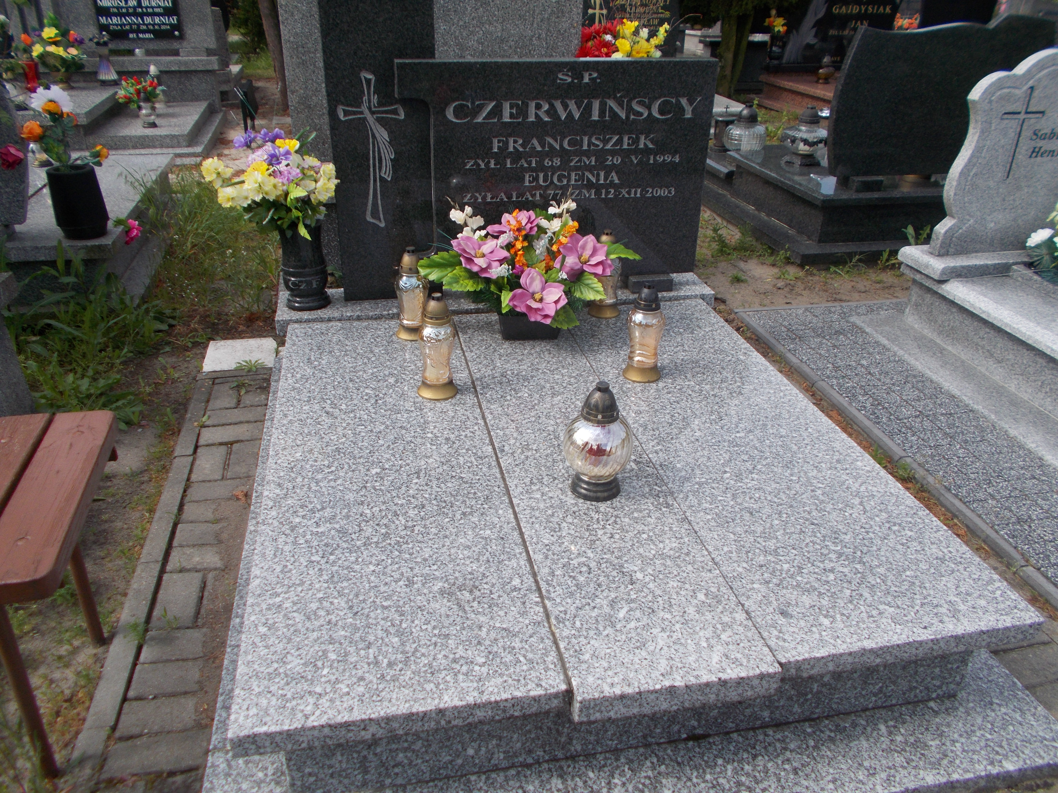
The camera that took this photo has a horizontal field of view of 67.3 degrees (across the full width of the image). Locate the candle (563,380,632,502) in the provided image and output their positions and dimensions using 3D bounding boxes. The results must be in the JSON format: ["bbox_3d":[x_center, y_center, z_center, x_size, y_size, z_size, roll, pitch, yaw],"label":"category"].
[{"bbox_3d":[0.153,0.087,1.709,0.148,0.262,0.148,1,27,0],"label":"candle"}]

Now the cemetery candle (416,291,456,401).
[{"bbox_3d":[-0.244,-0.135,2.098,0.109,0.272,0.109,-4,27,-11],"label":"cemetery candle"}]

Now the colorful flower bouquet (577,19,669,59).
[{"bbox_3d":[0.374,-1.363,3.200,0.380,0.300,0.330,-4,27,-11],"label":"colorful flower bouquet"}]

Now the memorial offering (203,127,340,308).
[{"bbox_3d":[-0.803,-0.543,2.515,0.430,0.550,0.360,-4,27,-11],"label":"memorial offering"}]

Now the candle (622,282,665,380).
[{"bbox_3d":[0.327,-0.179,2.205,0.113,0.257,0.113,-4,27,-11],"label":"candle"}]

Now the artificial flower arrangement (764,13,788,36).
[{"bbox_3d":[2.173,-3.280,7.000,0.210,0.200,0.190,-4,27,-11],"label":"artificial flower arrangement"}]

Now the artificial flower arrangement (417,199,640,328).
[{"bbox_3d":[0.003,-0.390,2.444,0.660,0.400,0.380,-4,27,-11],"label":"artificial flower arrangement"}]

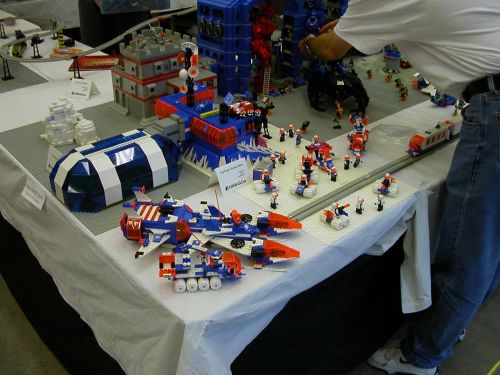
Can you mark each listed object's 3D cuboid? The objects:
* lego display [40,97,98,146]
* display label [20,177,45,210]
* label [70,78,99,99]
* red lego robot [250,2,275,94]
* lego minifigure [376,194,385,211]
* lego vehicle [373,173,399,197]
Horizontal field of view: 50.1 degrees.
[{"bbox_3d":[-0.577,-0.221,1.680,0.130,0.135,0.125,-24,40,-36],"label":"lego display"},{"bbox_3d":[-0.591,0.016,1.464,0.115,0.053,0.006,31,14,39],"label":"display label"},{"bbox_3d":[-0.652,-0.389,2.081,0.097,0.065,0.078,7,31,13],"label":"label"},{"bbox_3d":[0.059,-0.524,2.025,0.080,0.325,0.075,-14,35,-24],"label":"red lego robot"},{"bbox_3d":[0.337,0.041,1.382,0.022,0.045,0.018,-24,40,-36],"label":"lego minifigure"},{"bbox_3d":[0.364,-0.007,1.430,0.058,0.052,0.046,10,32,17],"label":"lego vehicle"}]

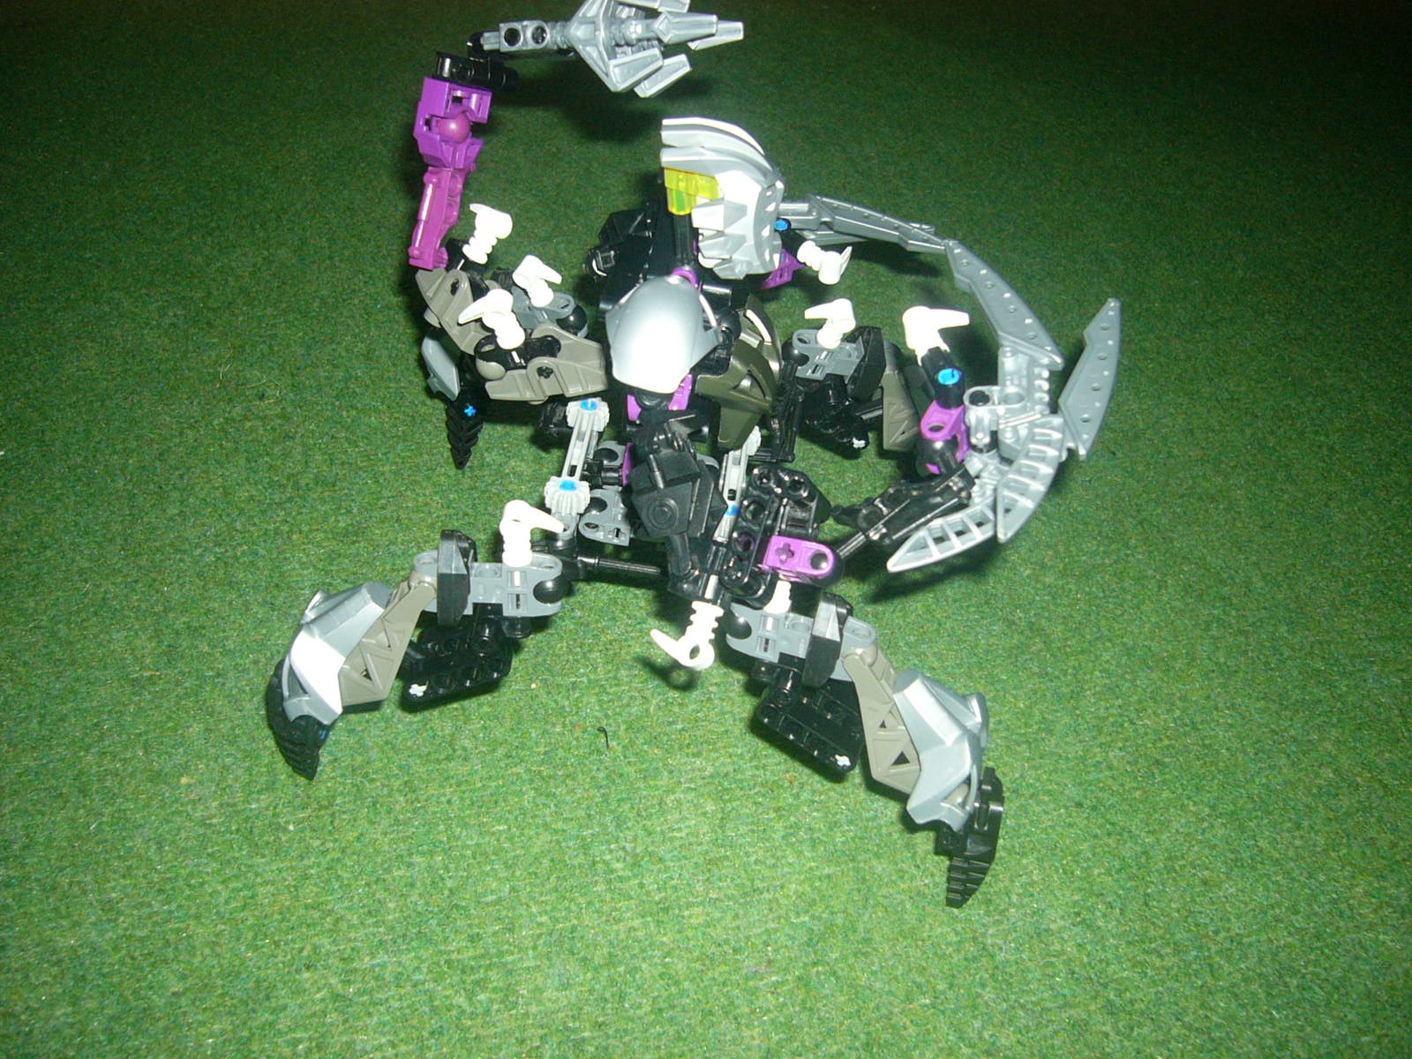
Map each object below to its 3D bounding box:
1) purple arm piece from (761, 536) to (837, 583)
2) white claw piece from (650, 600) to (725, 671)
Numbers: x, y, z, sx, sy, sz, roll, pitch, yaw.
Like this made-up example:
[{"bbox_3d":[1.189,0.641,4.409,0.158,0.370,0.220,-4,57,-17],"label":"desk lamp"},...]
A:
[{"bbox_3d":[0.023,0.007,0.337,0.017,0.013,0.007,11,82,11],"label":"purple arm piece"},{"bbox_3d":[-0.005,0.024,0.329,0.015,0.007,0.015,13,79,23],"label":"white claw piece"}]

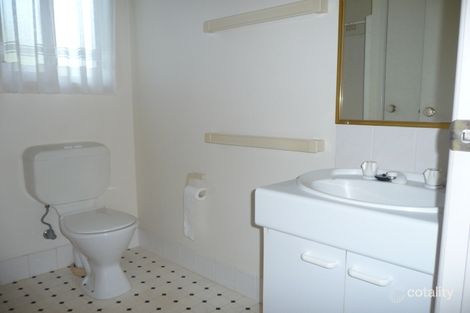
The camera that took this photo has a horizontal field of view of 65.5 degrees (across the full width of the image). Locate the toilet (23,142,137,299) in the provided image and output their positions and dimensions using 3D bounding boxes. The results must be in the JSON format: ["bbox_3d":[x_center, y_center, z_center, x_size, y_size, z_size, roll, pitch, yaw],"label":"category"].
[{"bbox_3d":[-0.836,0.341,2.112,0.661,0.782,0.462,7,9,44],"label":"toilet"}]

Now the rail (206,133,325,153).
[{"bbox_3d":[0.109,-0.076,1.811,0.719,0.056,0.058,7,9,44],"label":"rail"}]

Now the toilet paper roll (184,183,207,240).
[{"bbox_3d":[-0.233,0.329,2.164,0.110,0.315,0.073,7,9,44],"label":"toilet paper roll"}]

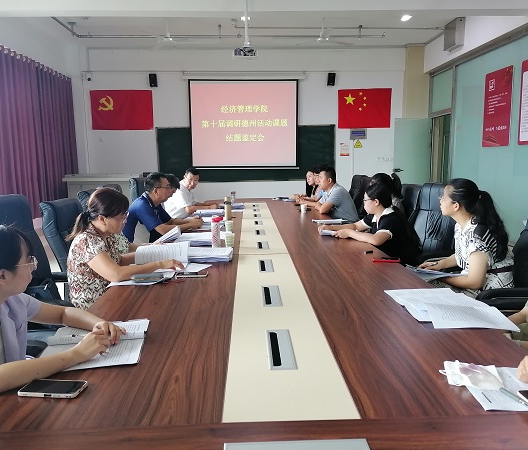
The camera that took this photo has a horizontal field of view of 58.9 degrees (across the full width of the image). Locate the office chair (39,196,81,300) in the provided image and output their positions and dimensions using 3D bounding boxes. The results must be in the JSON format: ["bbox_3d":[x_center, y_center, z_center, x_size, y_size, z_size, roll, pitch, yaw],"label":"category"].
[{"bbox_3d":[-0.934,0.421,2.907,0.700,1.180,0.640,-1,8,-2],"label":"office chair"}]

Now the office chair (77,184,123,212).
[{"bbox_3d":[-1.001,0.306,3.546,0.720,1.140,0.660,-1,9,-2],"label":"office chair"}]

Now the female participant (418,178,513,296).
[{"bbox_3d":[1.101,0.374,2.754,0.640,1.280,0.500,0,8,7],"label":"female participant"}]

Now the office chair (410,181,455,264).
[{"bbox_3d":[1.045,0.269,3.686,0.720,1.160,0.660,-1,9,-2],"label":"office chair"}]

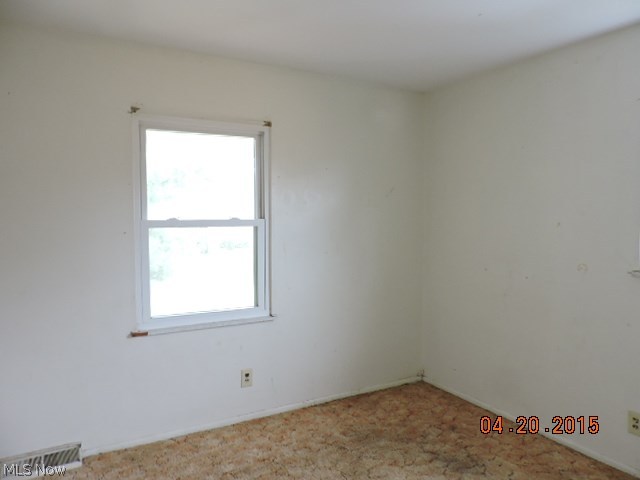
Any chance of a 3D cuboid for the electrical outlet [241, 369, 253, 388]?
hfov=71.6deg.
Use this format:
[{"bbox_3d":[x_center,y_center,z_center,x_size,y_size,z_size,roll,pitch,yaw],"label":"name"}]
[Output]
[{"bbox_3d":[-0.492,0.936,2.995,0.077,0.121,0.011,-2,4,-29],"label":"electrical outlet"}]

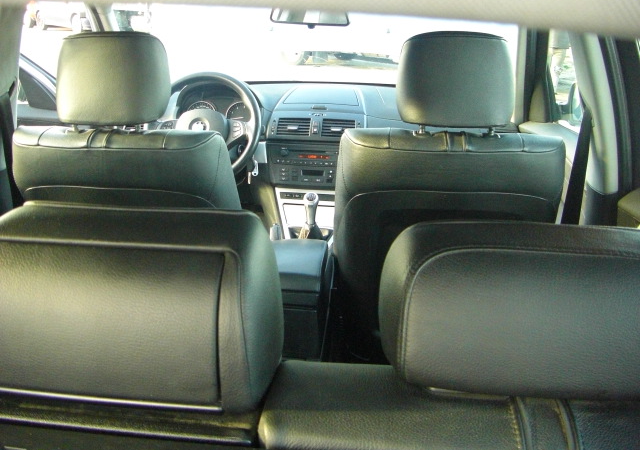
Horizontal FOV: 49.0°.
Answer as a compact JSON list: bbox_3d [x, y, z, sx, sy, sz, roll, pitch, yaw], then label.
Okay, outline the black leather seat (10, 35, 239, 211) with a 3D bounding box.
[{"bbox_3d":[-0.393,-0.046,2.028,0.530,1.060,0.770,2,21,4],"label":"black leather seat"}]

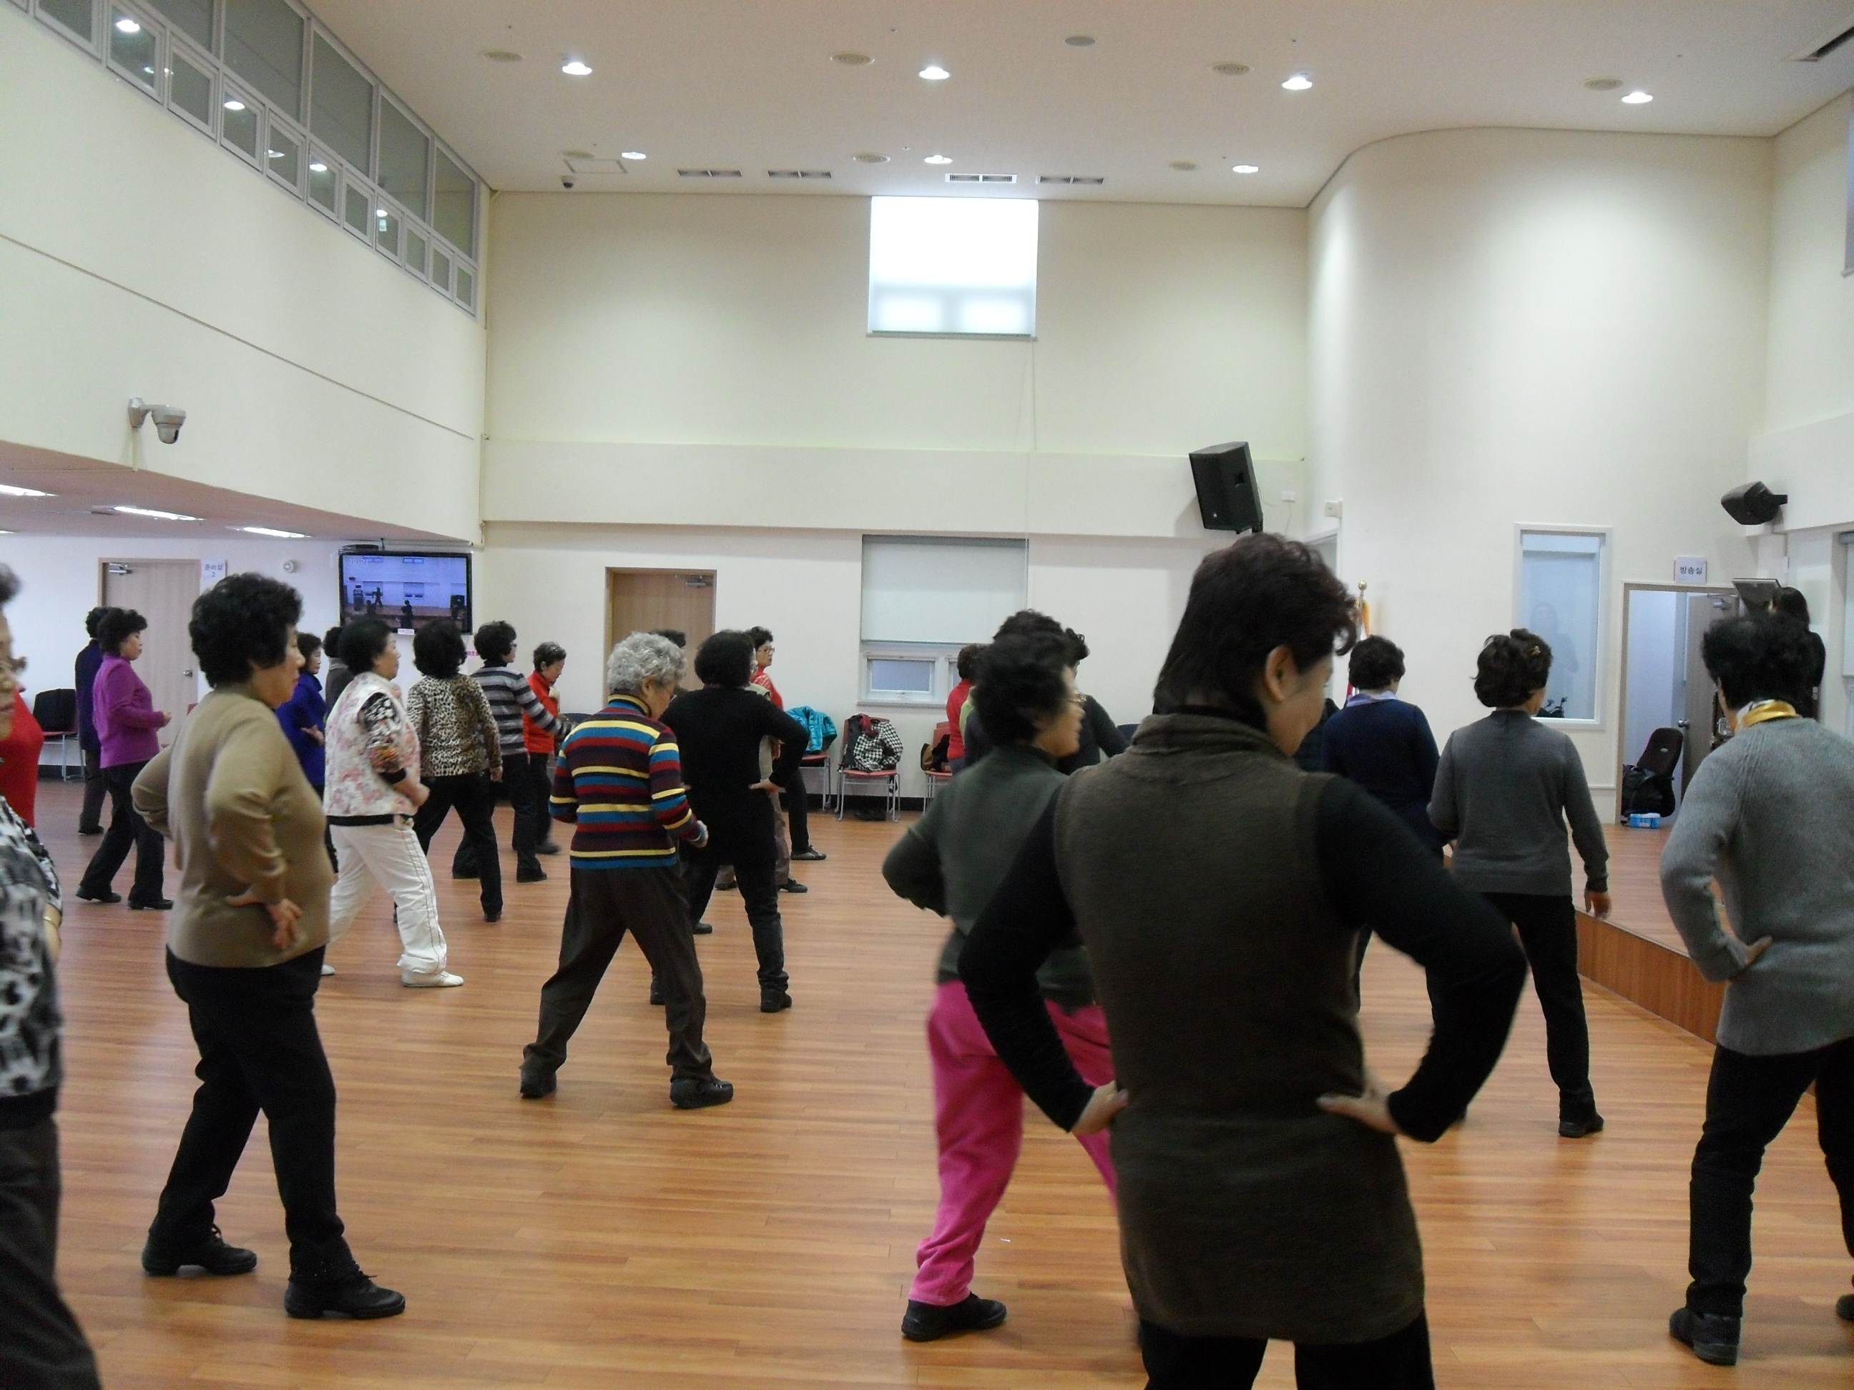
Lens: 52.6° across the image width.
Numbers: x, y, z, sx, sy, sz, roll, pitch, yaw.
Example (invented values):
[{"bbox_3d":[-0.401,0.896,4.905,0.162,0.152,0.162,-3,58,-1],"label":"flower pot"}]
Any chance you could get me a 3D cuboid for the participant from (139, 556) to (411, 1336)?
[{"bbox_3d":[-1.430,0.516,4.110,0.570,1.550,0.580,1,1,-19],"label":"participant"}]

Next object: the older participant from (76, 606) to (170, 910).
[{"bbox_3d":[-4.150,0.323,9.750,0.540,1.540,0.460,1,1,-17],"label":"older participant"}]

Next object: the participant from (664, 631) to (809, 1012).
[{"bbox_3d":[-0.785,0.487,7.480,0.610,1.490,0.420,2,1,27],"label":"participant"}]

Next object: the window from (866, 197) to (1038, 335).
[{"bbox_3d":[0.237,-3.786,16.600,1.500,1.250,0.120,2,1,1],"label":"window"}]

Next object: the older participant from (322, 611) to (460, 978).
[{"bbox_3d":[-2.280,0.436,7.770,0.660,1.500,0.460,1,1,-16],"label":"older participant"}]

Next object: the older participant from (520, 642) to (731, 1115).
[{"bbox_3d":[-0.920,0.534,5.900,0.520,1.460,0.470,3,2,42],"label":"older participant"}]

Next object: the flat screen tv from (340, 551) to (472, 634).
[{"bbox_3d":[-4.694,-0.921,16.900,1.190,0.730,0.090,2,9,1],"label":"flat screen tv"}]

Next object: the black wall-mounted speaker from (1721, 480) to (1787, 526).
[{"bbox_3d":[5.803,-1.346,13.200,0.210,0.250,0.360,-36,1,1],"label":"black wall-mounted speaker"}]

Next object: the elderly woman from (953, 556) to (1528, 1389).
[{"bbox_3d":[0.395,0.591,2.330,0.700,1.575,0.420,2,1,15],"label":"elderly woman"}]

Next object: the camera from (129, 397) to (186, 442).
[{"bbox_3d":[-4.006,-1.428,9.750,0.290,0.230,0.170,2,1,1],"label":"camera"}]

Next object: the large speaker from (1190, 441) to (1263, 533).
[{"bbox_3d":[2.569,-1.785,16.100,0.380,0.670,0.410,-17,10,-27],"label":"large speaker"}]

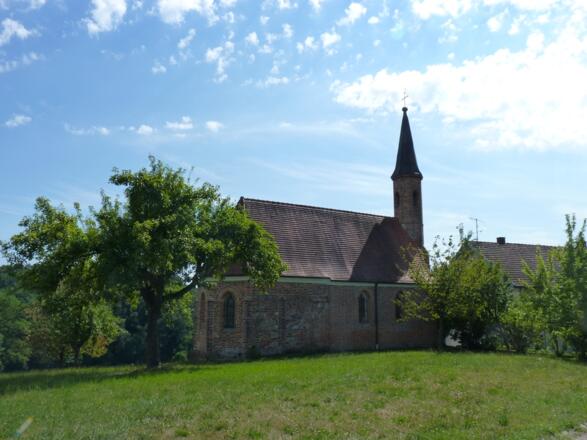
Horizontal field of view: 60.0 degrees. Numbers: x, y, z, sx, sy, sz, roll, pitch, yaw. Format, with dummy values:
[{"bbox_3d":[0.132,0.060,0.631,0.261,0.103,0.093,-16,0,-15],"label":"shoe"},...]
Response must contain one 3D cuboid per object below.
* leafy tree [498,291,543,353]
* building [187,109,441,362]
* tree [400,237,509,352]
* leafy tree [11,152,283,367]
[{"bbox_3d":[12.486,5.563,27.977,2.422,3.346,2.400,1,-11,0],"label":"leafy tree"},{"bbox_3d":[1.751,-0.434,33.549,16.094,17.946,6.426,6,-12,-27],"label":"building"},{"bbox_3d":[9.796,4.229,30.576,6.494,6.809,5.600,1,-11,0],"label":"tree"},{"bbox_3d":[-5.866,1.508,20.072,11.183,8.380,9.500,1,-11,0],"label":"leafy tree"}]

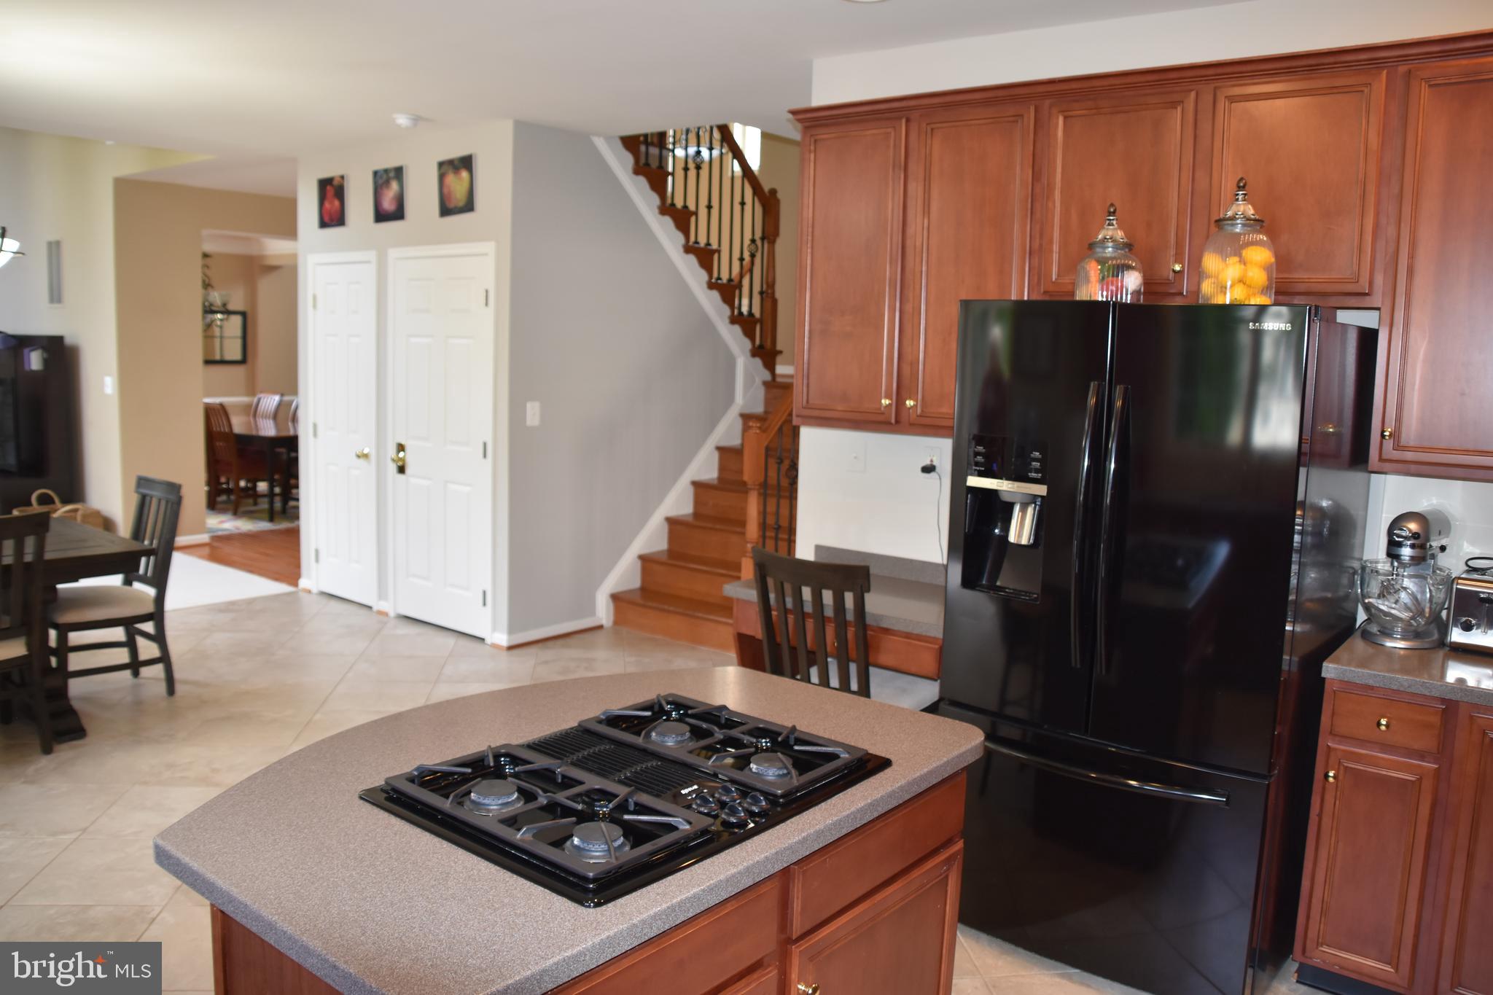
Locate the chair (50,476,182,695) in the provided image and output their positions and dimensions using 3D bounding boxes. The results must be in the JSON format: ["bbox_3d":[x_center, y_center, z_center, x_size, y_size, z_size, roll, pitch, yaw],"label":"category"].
[{"bbox_3d":[-2.866,0.429,4.958,0.465,0.955,0.550,8,9,38],"label":"chair"}]

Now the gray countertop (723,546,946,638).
[{"bbox_3d":[0.513,0.329,3.994,1.030,0.125,0.610,8,9,38],"label":"gray countertop"}]

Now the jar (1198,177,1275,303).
[{"bbox_3d":[1.262,-0.634,2.876,0.197,0.370,0.197,8,9,38],"label":"jar"}]

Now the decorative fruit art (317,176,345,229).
[{"bbox_3d":[-2.449,-1.747,6.641,0.280,0.288,0.026,8,9,38],"label":"decorative fruit art"}]

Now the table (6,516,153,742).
[{"bbox_3d":[-3.389,0.596,4.157,1.100,0.755,1.850,8,9,38],"label":"table"}]

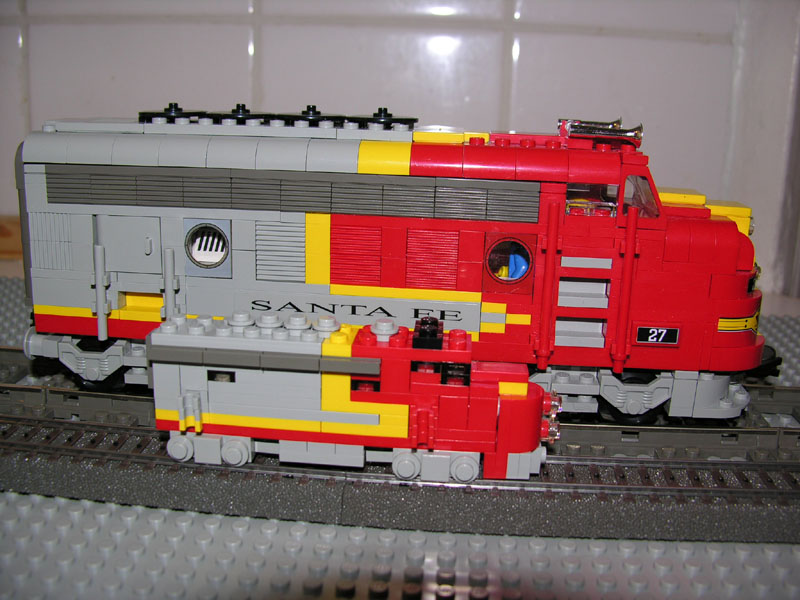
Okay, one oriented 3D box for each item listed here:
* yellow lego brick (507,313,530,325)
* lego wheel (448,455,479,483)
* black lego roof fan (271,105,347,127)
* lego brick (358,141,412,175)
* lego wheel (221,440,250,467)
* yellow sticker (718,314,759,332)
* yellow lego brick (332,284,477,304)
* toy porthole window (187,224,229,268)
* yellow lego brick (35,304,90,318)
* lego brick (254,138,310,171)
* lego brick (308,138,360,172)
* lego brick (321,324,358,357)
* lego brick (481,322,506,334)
[{"bbox_3d":[0.038,0.005,0.255,0.008,0.003,0.008,3,14,7],"label":"yellow lego brick"},{"bbox_3d":[0.018,0.046,0.219,0.008,0.008,0.005,3,14,4],"label":"lego wheel"},{"bbox_3d":[-0.030,-0.061,0.268,0.024,0.007,0.024,3,14,4],"label":"black lego roof fan"},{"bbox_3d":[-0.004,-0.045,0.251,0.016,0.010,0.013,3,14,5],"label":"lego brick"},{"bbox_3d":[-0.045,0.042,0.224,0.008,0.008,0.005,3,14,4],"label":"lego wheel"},{"bbox_3d":[0.104,0.007,0.247,0.017,0.005,0.004,-7,17,-32],"label":"yellow sticker"},{"bbox_3d":[0.002,-0.003,0.258,0.048,0.003,0.008,3,14,4],"label":"yellow lego brick"},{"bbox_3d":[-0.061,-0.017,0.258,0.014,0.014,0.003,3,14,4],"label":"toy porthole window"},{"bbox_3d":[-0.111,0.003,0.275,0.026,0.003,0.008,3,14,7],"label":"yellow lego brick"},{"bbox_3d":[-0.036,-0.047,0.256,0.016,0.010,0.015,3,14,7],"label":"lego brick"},{"bbox_3d":[-0.020,-0.045,0.254,0.016,0.010,0.016,3,14,5],"label":"lego brick"},{"bbox_3d":[-0.016,0.011,0.223,0.008,0.005,0.016,3,14,4],"label":"lego brick"},{"bbox_3d":[0.030,0.008,0.257,0.008,0.003,0.008,3,14,7],"label":"lego brick"}]

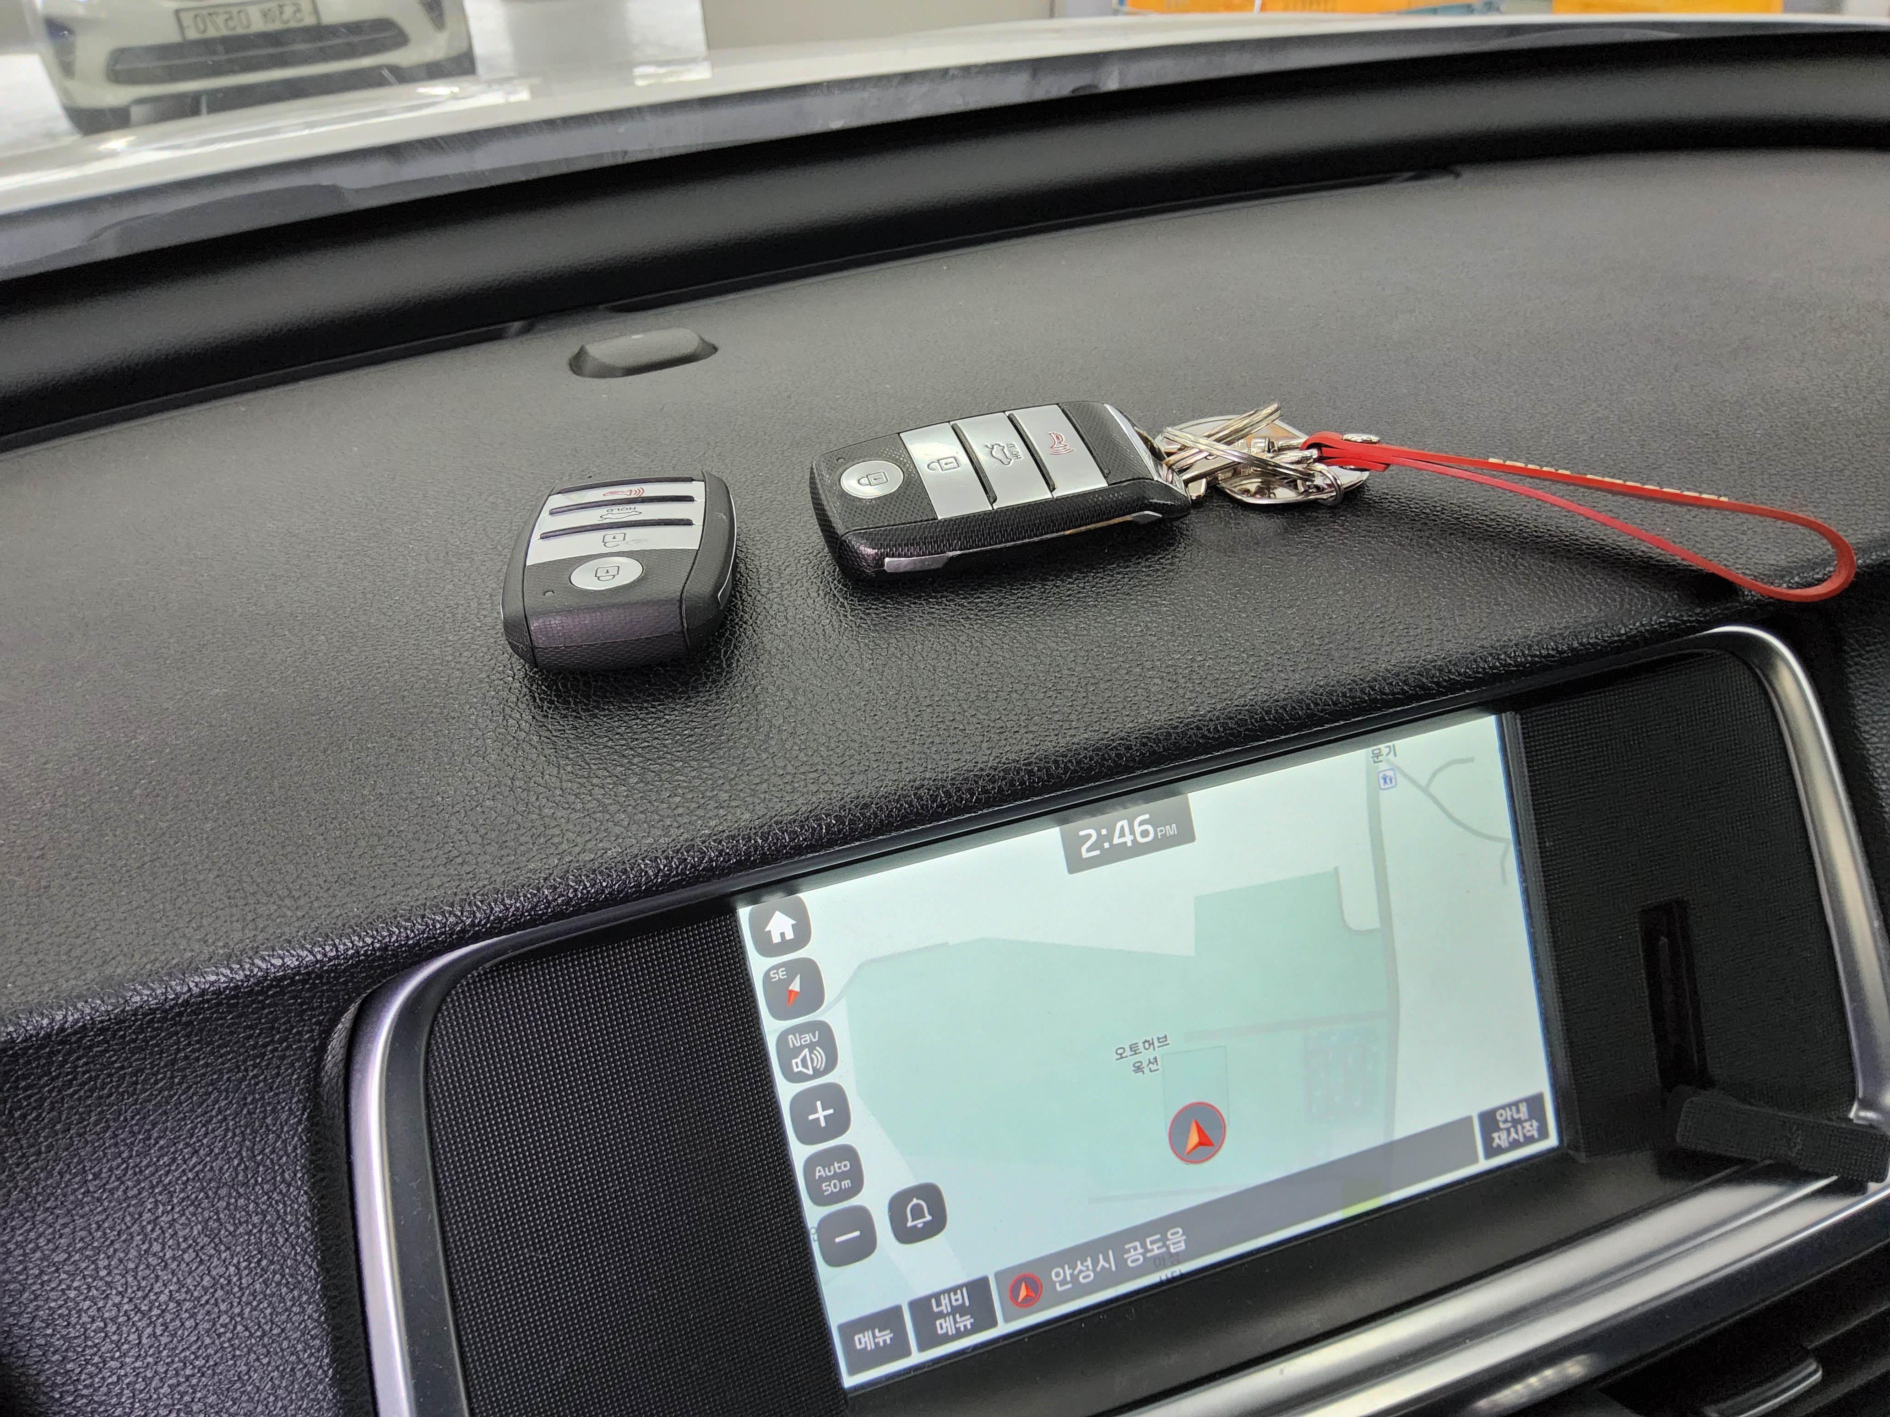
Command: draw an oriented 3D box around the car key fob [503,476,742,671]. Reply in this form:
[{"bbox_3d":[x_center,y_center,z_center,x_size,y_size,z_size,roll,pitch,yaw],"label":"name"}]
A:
[{"bbox_3d":[-0.066,-0.029,0.279,0.042,0.017,0.067,-4,35,-3],"label":"car key fob"}]

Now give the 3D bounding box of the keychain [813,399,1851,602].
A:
[{"bbox_3d":[0.078,-0.053,0.303,0.219,0.024,0.071,1,39,4],"label":"keychain"}]

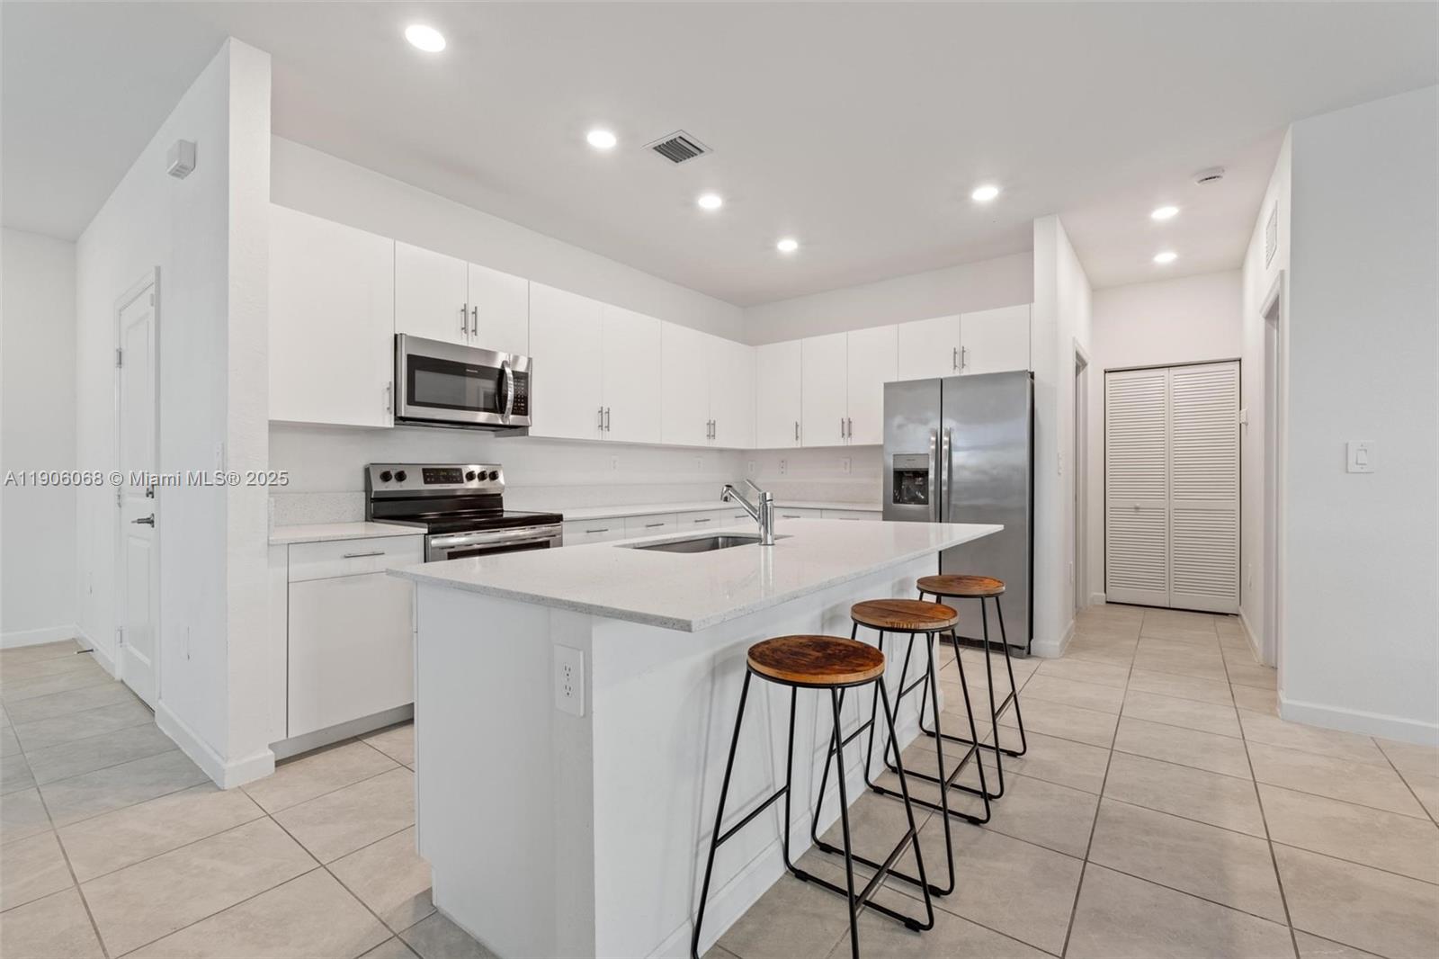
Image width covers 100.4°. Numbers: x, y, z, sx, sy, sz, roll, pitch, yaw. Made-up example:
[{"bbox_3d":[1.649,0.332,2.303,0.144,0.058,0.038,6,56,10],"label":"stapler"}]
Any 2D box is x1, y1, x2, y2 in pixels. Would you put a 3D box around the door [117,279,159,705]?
[{"bbox_3d":[-2.980,0.093,3.101,0.920,2.060,0.055,0,1,37],"label":"door"}]

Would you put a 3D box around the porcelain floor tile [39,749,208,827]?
[{"bbox_3d":[-2.201,1.140,2.258,0.448,0.010,0.449,0,0,37],"label":"porcelain floor tile"}]

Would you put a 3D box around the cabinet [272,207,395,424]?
[{"bbox_3d":[-1.873,-0.704,2.805,0.327,0.914,0.534,0,0,37],"label":"cabinet"}]

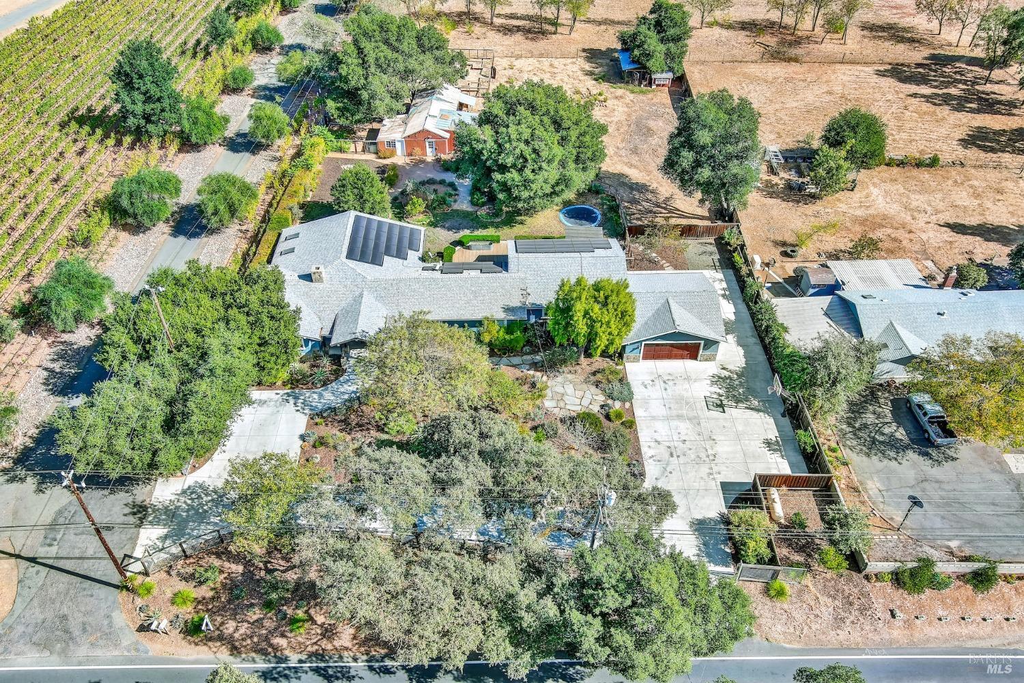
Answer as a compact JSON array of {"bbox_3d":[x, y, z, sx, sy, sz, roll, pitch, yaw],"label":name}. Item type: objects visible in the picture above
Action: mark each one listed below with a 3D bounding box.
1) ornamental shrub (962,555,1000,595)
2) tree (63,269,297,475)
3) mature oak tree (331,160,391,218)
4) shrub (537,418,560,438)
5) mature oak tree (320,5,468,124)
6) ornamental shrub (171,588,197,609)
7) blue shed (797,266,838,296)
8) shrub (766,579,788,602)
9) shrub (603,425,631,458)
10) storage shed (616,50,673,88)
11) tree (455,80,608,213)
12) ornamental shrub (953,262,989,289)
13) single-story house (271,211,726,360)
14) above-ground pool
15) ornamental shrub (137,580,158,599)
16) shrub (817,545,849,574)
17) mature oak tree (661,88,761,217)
[{"bbox_3d":[31.775,15.842,55.925,1.950,2.200,2.000,0,43,-3],"label":"ornamental shrub"},{"bbox_3d":[-25.327,1.126,63.429,16.300,9.500,18.000,-1,42,-1],"label":"tree"},{"bbox_3d":[-15.659,-15.584,84.819,6.200,5.600,6.200,-1,42,-1],"label":"mature oak tree"},{"bbox_3d":[2.890,6.609,64.023,1.600,1.100,1.550,-1,42,-1],"label":"shrub"},{"bbox_3d":[-14.114,-33.263,99.258,17.500,12.700,16.000,0,43,-3],"label":"mature oak tree"},{"bbox_3d":[-21.404,16.762,53.832,1.500,1.050,1.450,0,43,-3],"label":"ornamental shrub"},{"bbox_3d":[28.880,-5.495,77.898,2.400,2.350,2.150,-1,42,-1],"label":"blue shed"},{"bbox_3d":[17.562,16.412,54.222,1.450,1.250,1.450,-1,42,-1],"label":"shrub"},{"bbox_3d":[7.927,7.652,63.382,2.550,2.100,2.550,-1,42,-1],"label":"shrub"},{"bbox_3d":[17.562,-36.674,110.372,6.300,3.000,6.300,-1,42,-1],"label":"storage shed"},{"bbox_3d":[2.068,-21.347,87.378,16.300,11.000,16.000,-1,42,-1],"label":"tree"},{"bbox_3d":[43.686,-6.139,78.355,2.900,2.700,2.900,-1,42,-1],"label":"ornamental shrub"},{"bbox_3d":[-2.294,-5.402,75.956,40.700,4.800,17.390,-1,42,-1],"label":"single-story house"},{"bbox_3d":[7.012,-12.396,84.963,4.400,1.100,4.400,-1,42,-1],"label":"above-ground pool"},{"bbox_3d":[-24.040,16.304,54.300,1.250,0.950,1.200,0,43,-3],"label":"ornamental shrub"},{"bbox_3d":[21.727,14.766,55.875,1.980,1.500,1.980,-1,42,-1],"label":"shrub"},{"bbox_3d":[20.350,-19.125,84.681,9.800,13.600,9.700,0,43,-3],"label":"mature oak tree"}]

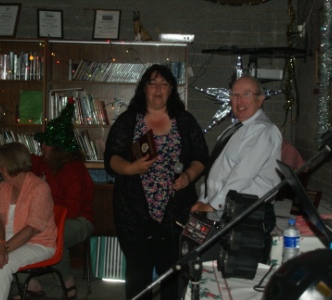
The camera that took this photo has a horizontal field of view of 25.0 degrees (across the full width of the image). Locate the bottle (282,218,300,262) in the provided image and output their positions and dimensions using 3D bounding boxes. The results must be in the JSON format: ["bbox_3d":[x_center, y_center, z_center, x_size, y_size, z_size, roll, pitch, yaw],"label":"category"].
[{"bbox_3d":[0.517,0.394,3.087,0.066,0.220,0.066,1,4,0],"label":"bottle"}]

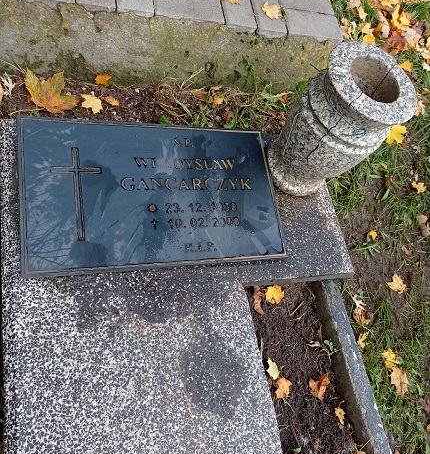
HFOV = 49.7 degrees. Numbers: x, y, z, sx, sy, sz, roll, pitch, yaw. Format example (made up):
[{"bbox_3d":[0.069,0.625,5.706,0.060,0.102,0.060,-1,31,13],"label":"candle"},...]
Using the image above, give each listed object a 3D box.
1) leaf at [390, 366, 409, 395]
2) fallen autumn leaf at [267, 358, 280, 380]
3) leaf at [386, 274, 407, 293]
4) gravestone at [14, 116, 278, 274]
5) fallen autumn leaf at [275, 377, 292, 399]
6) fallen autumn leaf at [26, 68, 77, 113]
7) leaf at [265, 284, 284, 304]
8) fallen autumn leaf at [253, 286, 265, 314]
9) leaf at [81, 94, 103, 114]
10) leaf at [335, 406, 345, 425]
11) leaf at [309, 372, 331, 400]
[{"bbox_3d":[0.512,0.428,1.286,0.063,0.015,0.075,11,62,-16],"label":"leaf"},{"bbox_3d":[0.144,0.356,1.163,0.031,0.010,0.054,-11,70,-25],"label":"fallen autumn leaf"},{"bbox_3d":[0.563,0.177,1.441,0.075,0.013,0.064,3,65,-20],"label":"leaf"},{"bbox_3d":[-0.135,-0.079,1.120,0.620,0.030,0.365,-2,72,-23],"label":"gravestone"},{"bbox_3d":[0.170,0.399,1.150,0.051,0.012,0.046,1,65,-21],"label":"fallen autumn leaf"},{"bbox_3d":[-0.453,-0.380,1.294,0.148,0.030,0.128,3,65,-20],"label":"fallen autumn leaf"},{"bbox_3d":[0.163,0.183,1.261,0.059,0.012,0.058,13,61,-15],"label":"leaf"},{"bbox_3d":[0.119,0.196,1.232,0.034,0.018,0.077,-1,66,-22],"label":"fallen autumn leaf"},{"bbox_3d":[-0.352,-0.348,1.330,0.065,0.012,0.062,5,64,-19],"label":"leaf"},{"bbox_3d":[0.321,0.476,1.172,0.027,0.010,0.043,-14,71,-26],"label":"leaf"},{"bbox_3d":[0.272,0.405,1.177,0.060,0.022,0.064,10,62,-17],"label":"leaf"}]

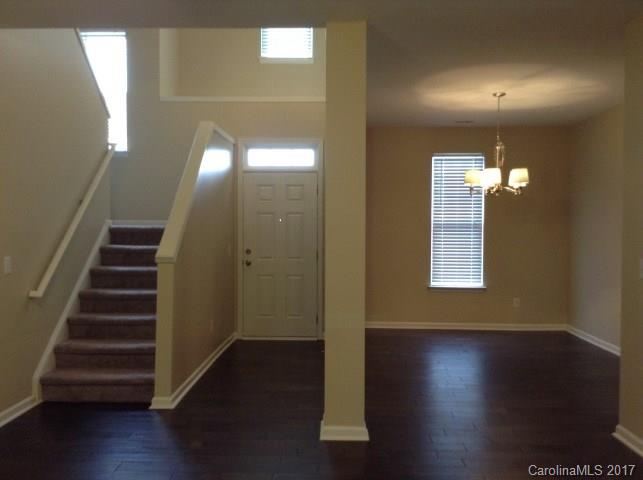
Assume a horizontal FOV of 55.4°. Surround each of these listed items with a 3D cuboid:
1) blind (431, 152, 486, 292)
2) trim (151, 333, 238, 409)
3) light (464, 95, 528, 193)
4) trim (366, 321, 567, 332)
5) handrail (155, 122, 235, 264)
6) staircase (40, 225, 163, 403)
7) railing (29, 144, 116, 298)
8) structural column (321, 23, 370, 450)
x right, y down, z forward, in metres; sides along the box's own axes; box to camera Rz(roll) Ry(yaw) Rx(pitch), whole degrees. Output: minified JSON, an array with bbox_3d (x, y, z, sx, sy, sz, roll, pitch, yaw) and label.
[{"bbox_3d":[1.825,-0.256,8.208,0.713,1.786,0.050,0,1,1],"label":"blind"},{"bbox_3d":[-1.168,1.195,6.072,0.170,0.090,2.940,0,1,1],"label":"trim"},{"bbox_3d":[1.767,-0.963,6.152,0.645,1.025,0.645,0,1,1],"label":"light"},{"bbox_3d":[1.901,1.161,8.200,2.707,0.095,0.020,0,1,1],"label":"trim"},{"bbox_3d":[-1.122,-0.507,5.905,0.147,1.280,2.770,0,1,1],"label":"handrail"},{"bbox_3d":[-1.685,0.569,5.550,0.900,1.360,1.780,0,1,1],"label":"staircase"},{"bbox_3d":[-2.116,-0.260,5.380,0.100,0.070,2.080,0,41,1],"label":"railing"},{"bbox_3d":[0.164,-0.055,4.077,0.300,2.700,0.290,0,1,1],"label":"structural column"}]

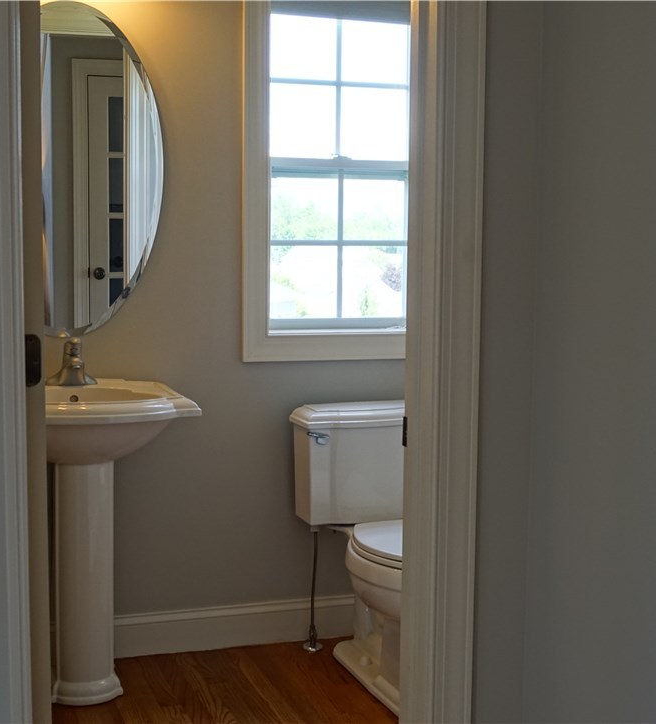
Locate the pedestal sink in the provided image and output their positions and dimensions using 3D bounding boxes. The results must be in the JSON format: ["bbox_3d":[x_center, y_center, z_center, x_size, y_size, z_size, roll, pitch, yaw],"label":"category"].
[{"bbox_3d":[-0.683,0.509,3.277,0.595,0.862,0.520,-1,6,-18],"label":"pedestal sink"}]

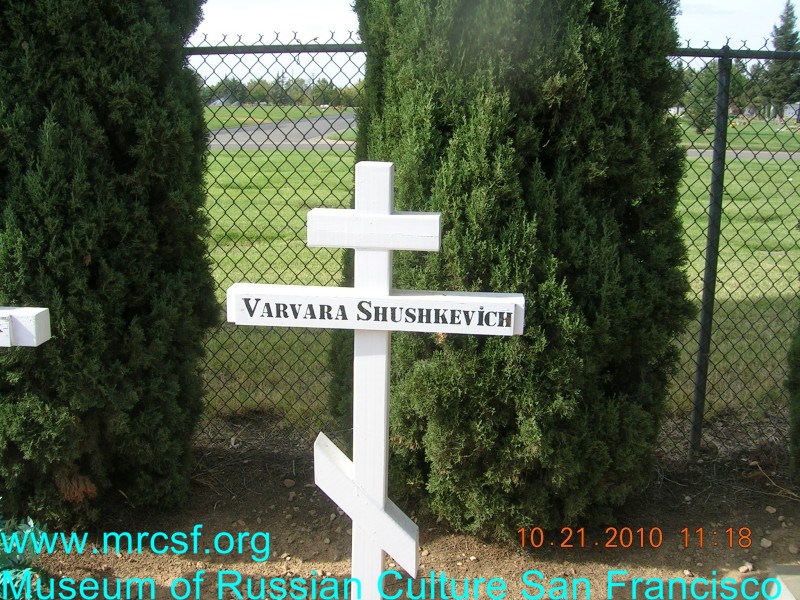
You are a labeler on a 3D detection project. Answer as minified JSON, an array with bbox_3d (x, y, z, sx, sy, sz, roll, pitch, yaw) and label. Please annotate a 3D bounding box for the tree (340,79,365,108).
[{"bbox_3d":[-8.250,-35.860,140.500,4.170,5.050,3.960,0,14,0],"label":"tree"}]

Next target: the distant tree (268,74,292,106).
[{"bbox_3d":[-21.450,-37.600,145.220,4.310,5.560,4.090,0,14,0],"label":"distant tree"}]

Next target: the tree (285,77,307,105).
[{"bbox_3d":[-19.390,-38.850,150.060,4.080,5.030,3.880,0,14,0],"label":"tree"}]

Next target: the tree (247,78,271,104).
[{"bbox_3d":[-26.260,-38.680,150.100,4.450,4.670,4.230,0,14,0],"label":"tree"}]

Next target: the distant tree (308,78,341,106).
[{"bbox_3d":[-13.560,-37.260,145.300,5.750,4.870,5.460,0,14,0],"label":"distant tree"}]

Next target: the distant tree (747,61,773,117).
[{"bbox_3d":[37.870,-22.040,85.200,2.740,5.710,2.600,0,14,0],"label":"distant tree"}]

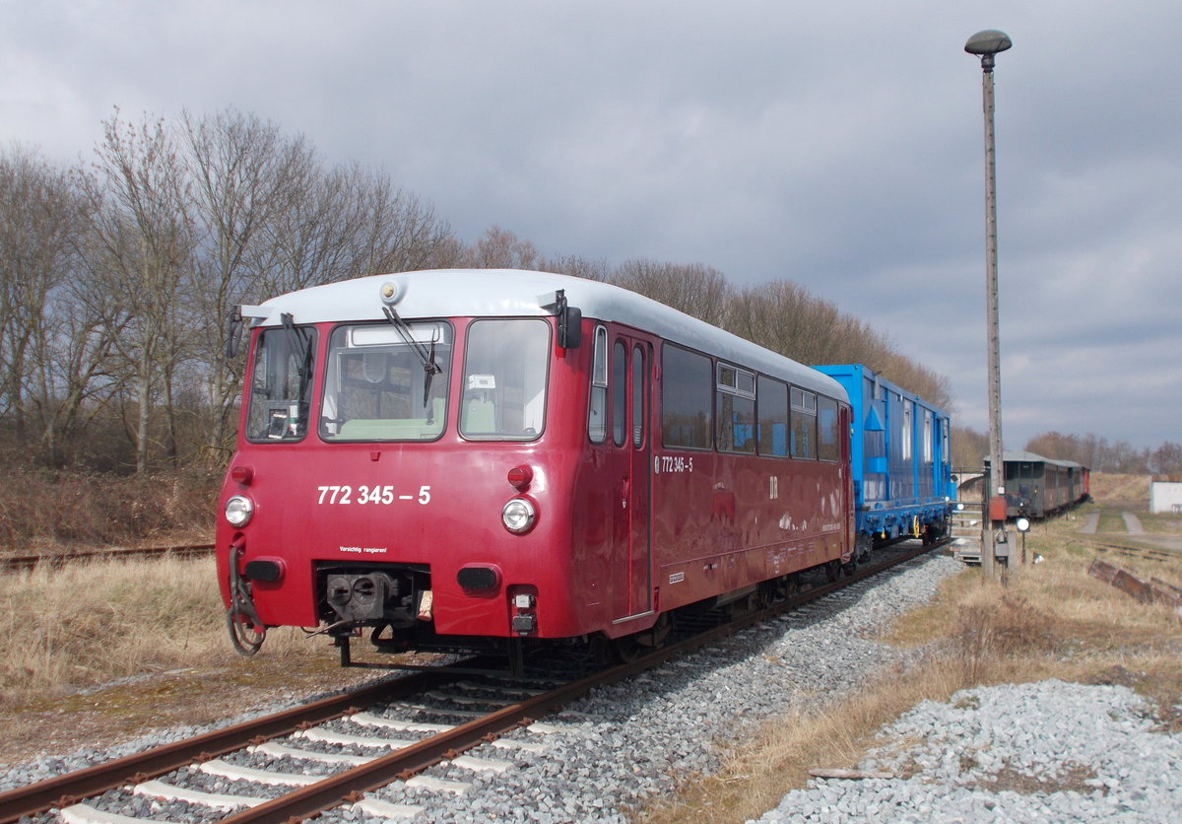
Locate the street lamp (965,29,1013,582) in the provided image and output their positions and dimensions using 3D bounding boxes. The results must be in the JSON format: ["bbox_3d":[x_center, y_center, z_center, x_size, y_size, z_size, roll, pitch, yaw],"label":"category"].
[{"bbox_3d":[6.170,-1.600,20.400,0.710,8.660,0.710,0,-3,0],"label":"street lamp"}]

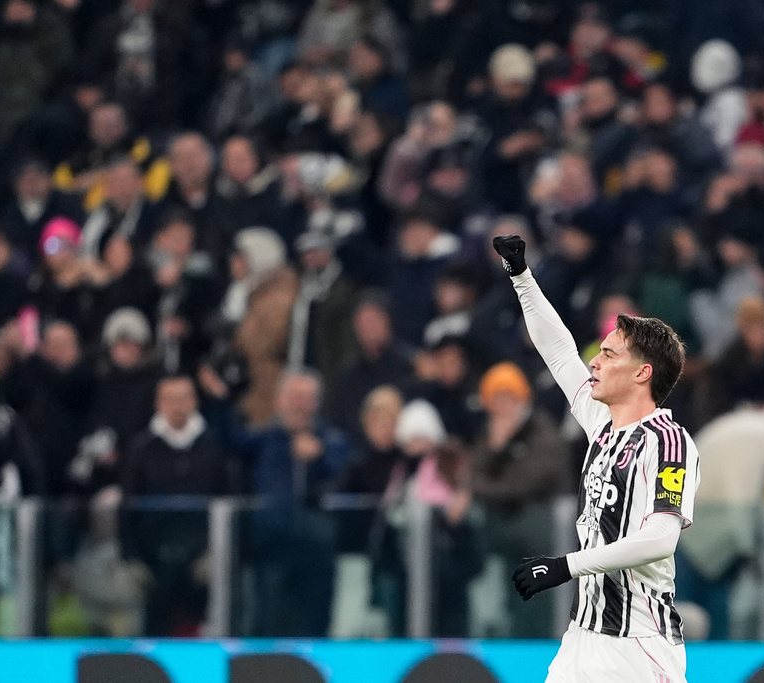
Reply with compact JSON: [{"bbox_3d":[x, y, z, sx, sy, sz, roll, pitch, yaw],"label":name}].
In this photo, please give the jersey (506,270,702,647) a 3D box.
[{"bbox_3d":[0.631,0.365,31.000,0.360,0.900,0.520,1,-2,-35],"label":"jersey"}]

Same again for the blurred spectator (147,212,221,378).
[{"bbox_3d":[-0.916,0.225,52.500,0.500,1.640,0.380,0,-1,9],"label":"blurred spectator"}]

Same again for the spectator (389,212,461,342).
[{"bbox_3d":[0.193,0.214,54.776,0.500,1.680,0.360,0,-2,9],"label":"spectator"}]

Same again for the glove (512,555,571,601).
[{"bbox_3d":[0.444,0.643,31.300,0.165,0.095,0.085,-23,-2,-6],"label":"glove"}]

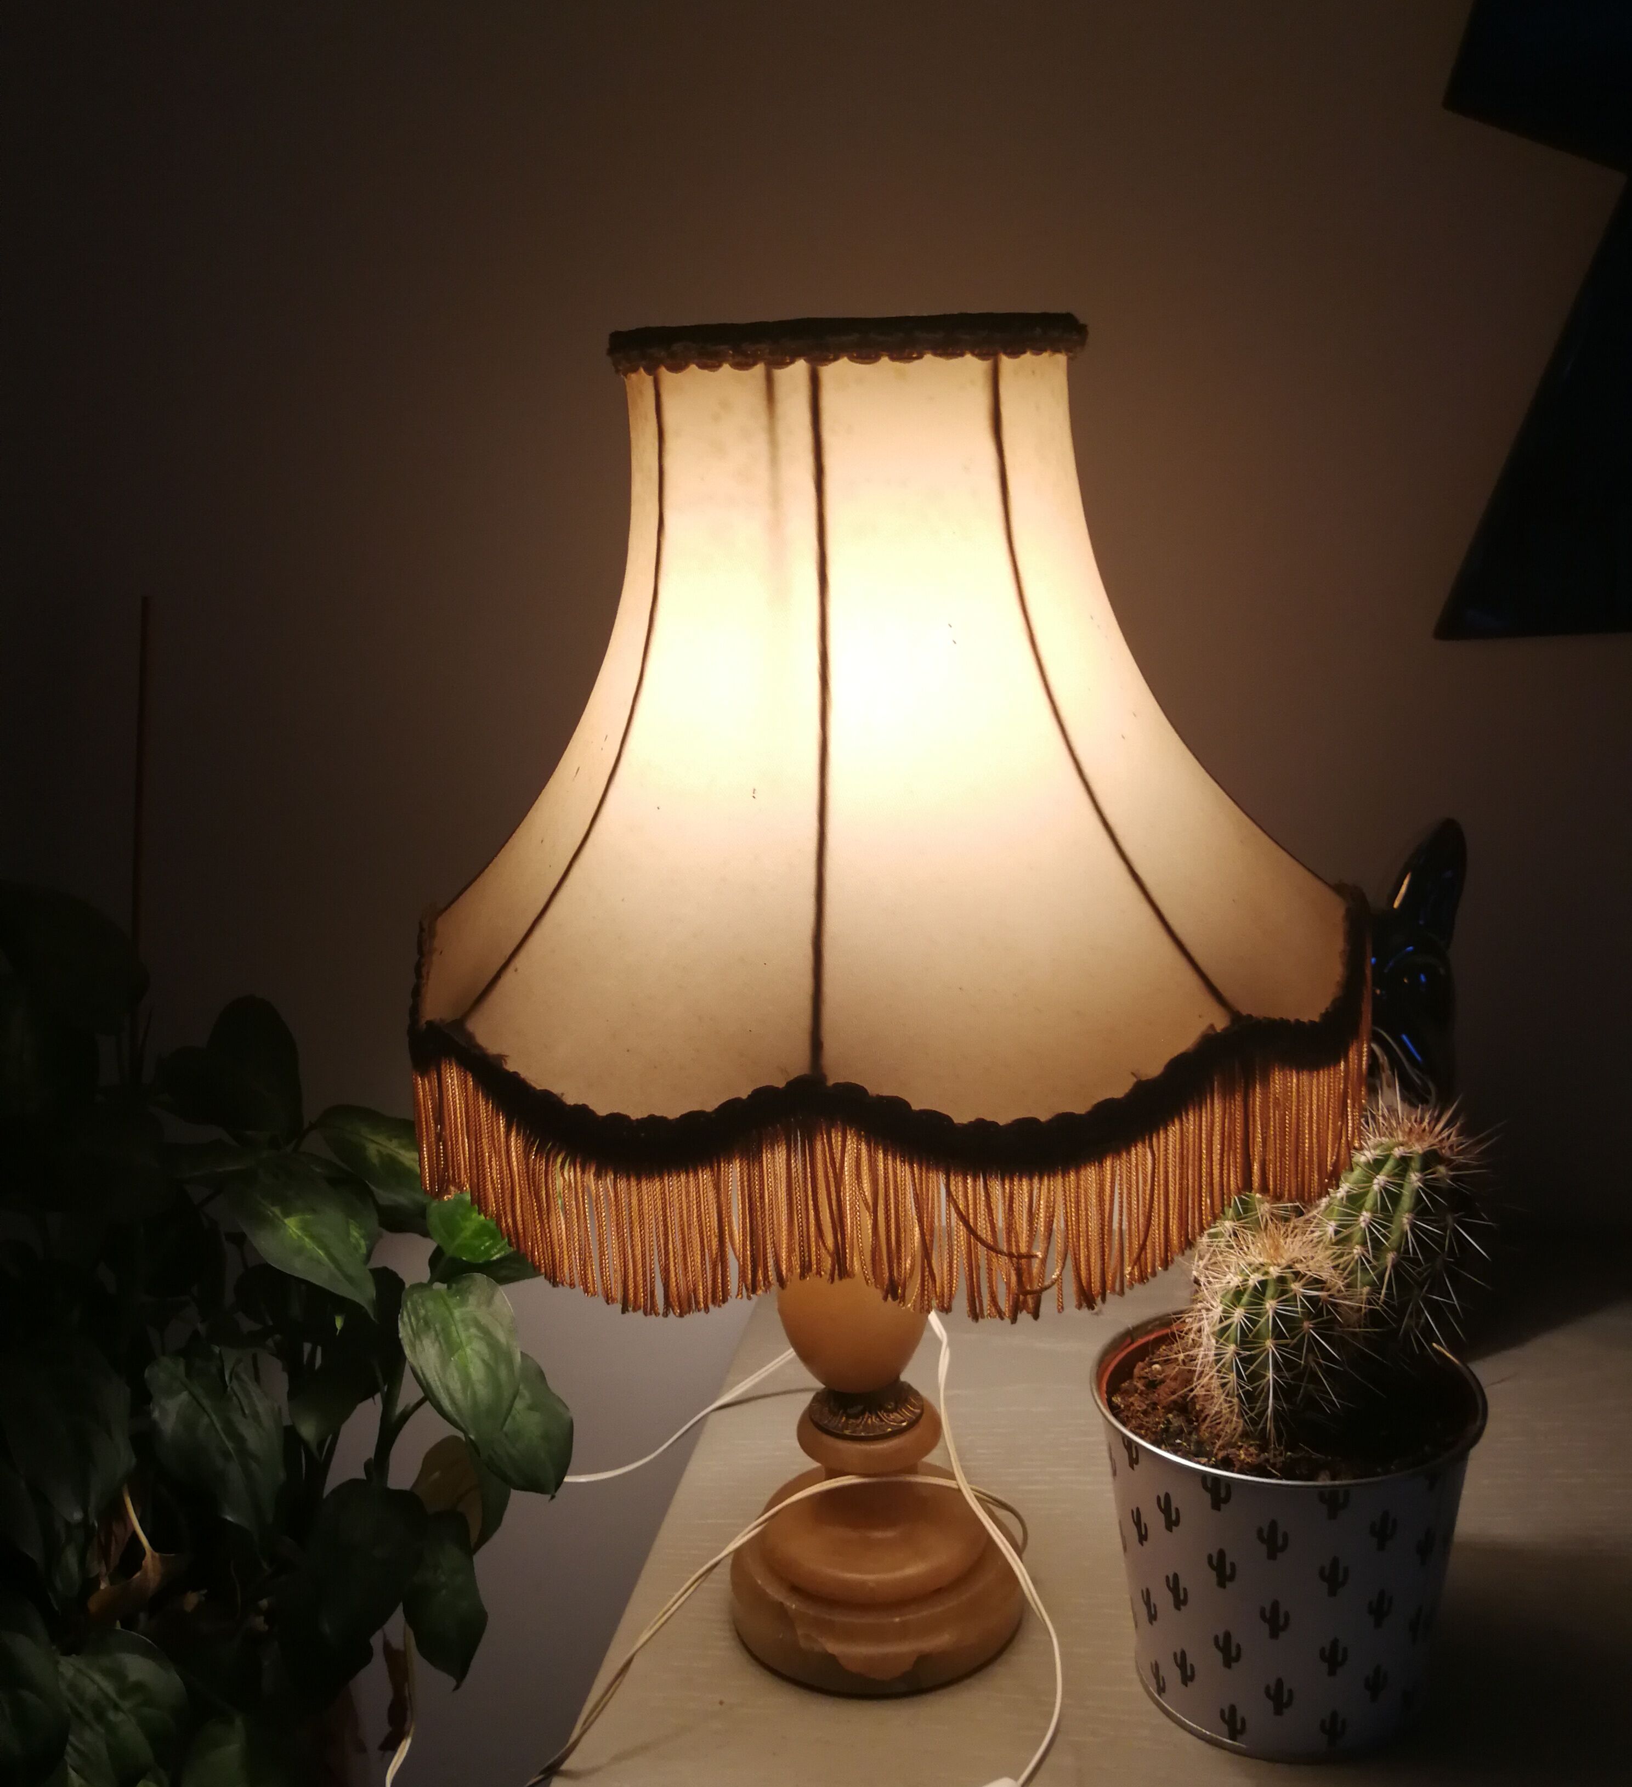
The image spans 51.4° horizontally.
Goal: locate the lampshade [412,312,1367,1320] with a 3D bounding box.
[{"bbox_3d":[0.017,-0.054,0.561,0.317,0.255,0.317,-3,17,0],"label":"lampshade"}]

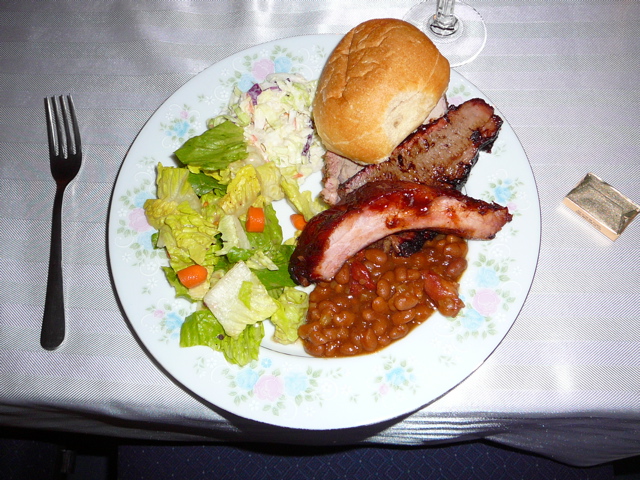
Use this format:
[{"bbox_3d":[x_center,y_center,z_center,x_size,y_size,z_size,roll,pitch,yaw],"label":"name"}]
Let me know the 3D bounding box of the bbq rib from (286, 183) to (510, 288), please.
[{"bbox_3d":[0.051,-0.006,0.403,0.135,0.032,0.051,-14,69,-6],"label":"bbq rib"}]

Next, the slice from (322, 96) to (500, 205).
[{"bbox_3d":[0.065,-0.049,0.430,0.132,0.026,0.063,-42,74,-15],"label":"slice"}]

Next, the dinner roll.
[{"bbox_3d":[0.037,-0.096,0.414,0.073,0.057,0.097,26,70,10],"label":"dinner roll"}]

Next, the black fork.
[{"bbox_3d":[-0.171,-0.014,0.425,0.024,0.018,0.182,-6,68,-3],"label":"black fork"}]

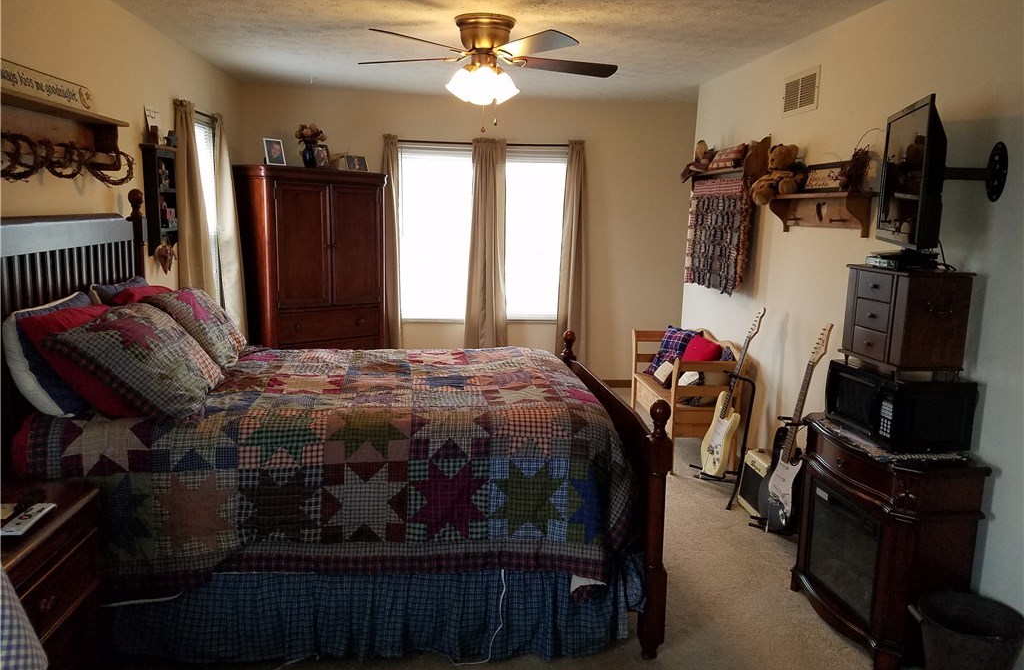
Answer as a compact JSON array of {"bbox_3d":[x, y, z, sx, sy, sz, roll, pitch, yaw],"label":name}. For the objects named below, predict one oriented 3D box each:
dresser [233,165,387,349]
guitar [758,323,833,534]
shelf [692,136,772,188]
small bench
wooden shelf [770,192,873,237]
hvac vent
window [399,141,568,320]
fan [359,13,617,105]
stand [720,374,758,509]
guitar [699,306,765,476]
[{"bbox_3d":[-1.449,-0.297,5.544,0.935,1.732,0.543,-6,12,-39],"label":"dresser"},{"bbox_3d":[1.320,0.431,3.530,0.075,0.985,0.325,12,7,-11],"label":"guitar"},{"bbox_3d":[1.330,-1.039,4.749,0.148,0.291,0.889,1,10,-6],"label":"shelf"},{"bbox_3d":[1.124,0.369,5.070,0.443,0.767,1.055,0,10,-6],"label":"small bench"},{"bbox_3d":[1.439,-0.577,3.649,0.128,0.202,0.835,0,10,-6],"label":"wooden shelf"},{"bbox_3d":[1.475,-1.241,3.948,0.020,0.207,0.385,1,10,-6],"label":"hvac vent"},{"bbox_3d":[-0.239,-0.824,6.444,1.415,1.460,0.100,0,10,-6],"label":"window"},{"bbox_3d":[-0.130,-1.318,3.727,1.294,0.405,1.294,1,10,-6],"label":"fan"},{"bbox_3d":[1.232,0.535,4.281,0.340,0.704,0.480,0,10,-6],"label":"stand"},{"bbox_3d":[1.255,0.319,4.273,0.075,0.985,0.325,18,1,-12],"label":"guitar"}]

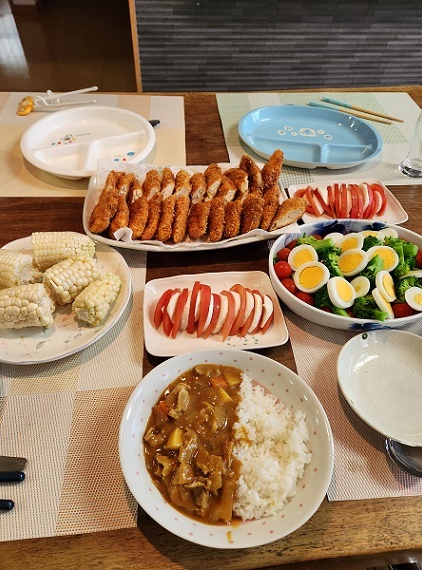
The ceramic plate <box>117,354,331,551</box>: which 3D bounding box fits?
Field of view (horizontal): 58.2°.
[{"bbox_3d":[0.016,0.167,0.412,0.219,0.045,0.203,2,53,-2],"label":"ceramic plate"}]

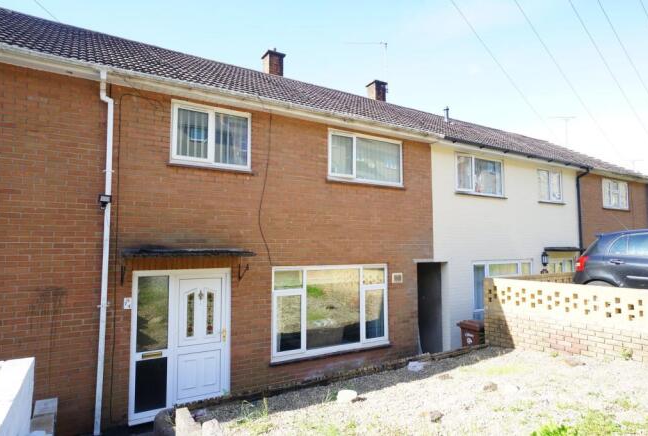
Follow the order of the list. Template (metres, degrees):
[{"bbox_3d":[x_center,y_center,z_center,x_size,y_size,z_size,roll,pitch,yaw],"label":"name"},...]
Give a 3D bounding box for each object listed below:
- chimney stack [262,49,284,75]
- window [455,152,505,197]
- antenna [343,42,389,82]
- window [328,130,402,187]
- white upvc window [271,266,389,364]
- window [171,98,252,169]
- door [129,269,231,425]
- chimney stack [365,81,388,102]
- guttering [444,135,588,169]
[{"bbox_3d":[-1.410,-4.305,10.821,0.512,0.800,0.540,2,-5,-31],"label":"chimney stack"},{"bbox_3d":[3.850,-1.047,9.423,1.798,0.935,0.100,2,-5,-31],"label":"window"},{"bbox_3d":[1.427,-5.269,13.004,1.502,1.449,0.300,0,-4,0],"label":"antenna"},{"bbox_3d":[0.868,-1.164,7.664,1.838,0.971,0.100,2,-5,-31],"label":"window"},{"bbox_3d":[0.198,1.665,7.048,2.492,1.575,0.100,2,-5,-31],"label":"white upvc window"},{"bbox_3d":[-1.773,-1.283,6.108,1.263,0.975,0.100,2,-5,-31],"label":"window"},{"bbox_3d":[-2.085,1.819,5.684,1.408,2.083,0.100,2,-5,-31],"label":"door"},{"bbox_3d":[1.759,-4.096,12.683,0.500,0.640,0.540,2,-5,-31],"label":"chimney stack"},{"bbox_3d":[5.428,-1.639,10.041,6.439,0.120,0.120,2,-5,-31],"label":"guttering"}]

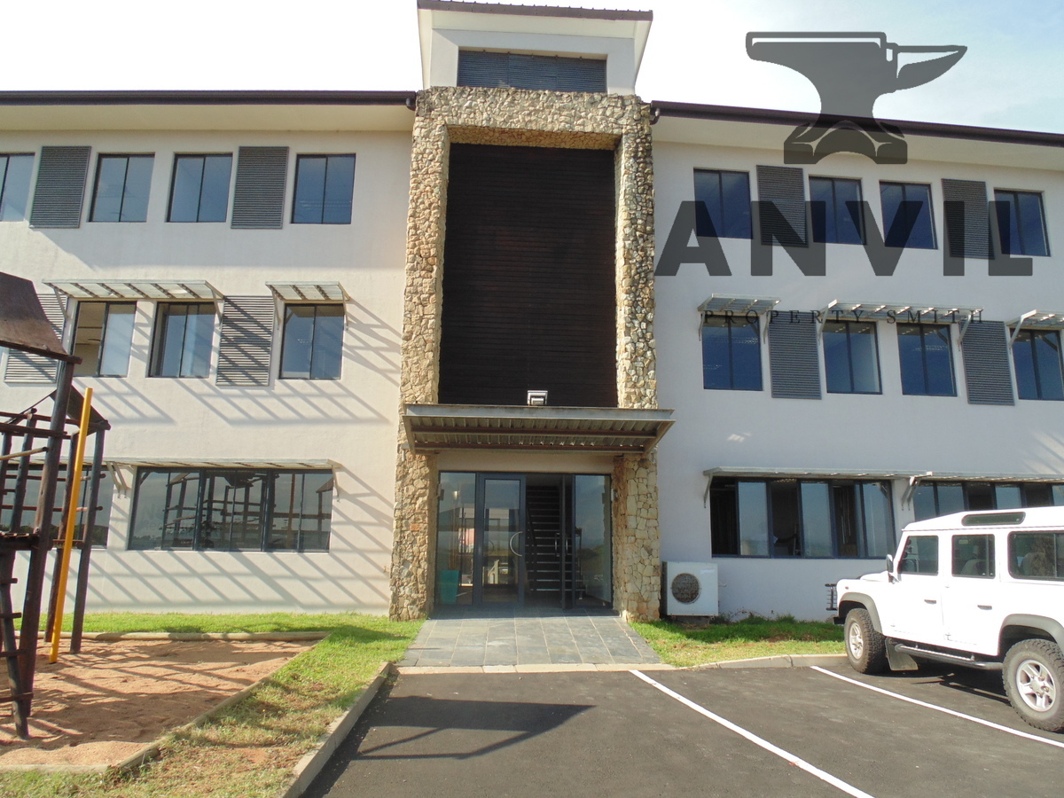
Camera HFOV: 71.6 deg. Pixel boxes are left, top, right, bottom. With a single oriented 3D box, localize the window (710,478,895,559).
[{"bbox_3d":[5.165,2.271,14.090,3.638,1.512,0.120,2,-11,-6],"label":"window"}]

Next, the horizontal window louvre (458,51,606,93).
[{"bbox_3d":[0.014,-6.687,15.273,3.080,0.853,0.100,1,-11,-3],"label":"horizontal window louvre"}]

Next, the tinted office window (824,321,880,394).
[{"bbox_3d":[6.410,-0.836,14.771,1.188,1.508,0.100,2,-11,-7],"label":"tinted office window"}]

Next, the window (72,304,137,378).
[{"bbox_3d":[-8.421,-1.166,14.566,1.142,1.542,0.100,1,-11,1],"label":"window"}]

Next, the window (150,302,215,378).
[{"bbox_3d":[-6.862,-1.151,14.541,1.212,1.542,0.100,1,-11,1],"label":"window"}]

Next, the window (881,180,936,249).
[{"bbox_3d":[7.870,-3.822,15.465,1.157,1.465,0.100,2,-11,-6],"label":"window"}]

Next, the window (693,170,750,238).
[{"bbox_3d":[3.886,-3.956,15.028,1.157,1.465,0.100,2,-11,-6],"label":"window"}]

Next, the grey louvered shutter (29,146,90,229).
[{"bbox_3d":[-9.623,-4.340,15.077,1.015,1.797,0.090,1,-11,1],"label":"grey louvered shutter"}]

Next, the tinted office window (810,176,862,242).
[{"bbox_3d":[6.376,-3.918,15.367,1.191,1.481,0.100,2,-11,-7],"label":"tinted office window"}]

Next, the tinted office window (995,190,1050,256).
[{"bbox_3d":[10.439,-3.735,15.747,1.157,1.465,0.100,2,-11,-6],"label":"tinted office window"}]

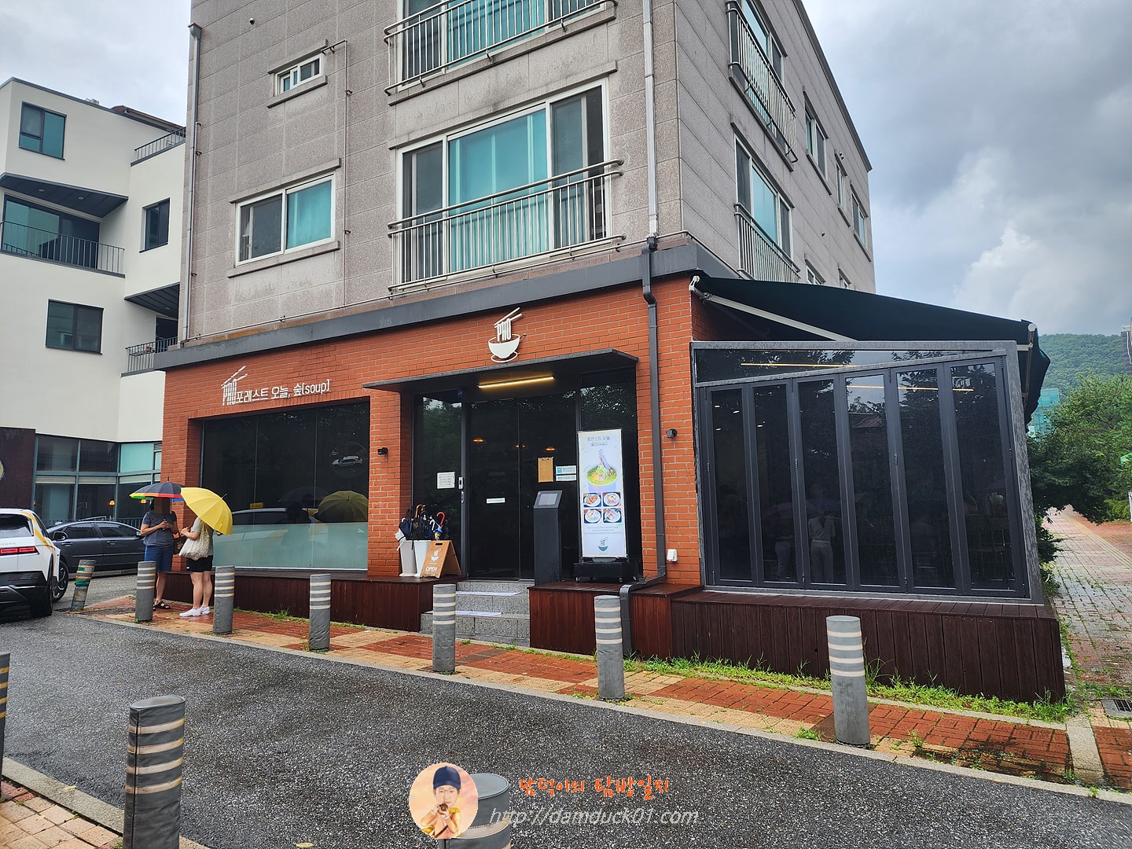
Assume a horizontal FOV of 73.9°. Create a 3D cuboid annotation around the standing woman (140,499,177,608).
[{"bbox_3d":[-5.923,1.874,11.071,0.380,1.640,0.480,-7,-9,43],"label":"standing woman"}]

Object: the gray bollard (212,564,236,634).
[{"bbox_3d":[-4.008,2.060,8.816,0.197,0.765,0.197,-5,-8,30],"label":"gray bollard"}]

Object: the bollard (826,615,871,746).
[{"bbox_3d":[1.717,1.549,4.555,0.200,0.745,0.200,-5,-8,30],"label":"bollard"}]

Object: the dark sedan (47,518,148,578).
[{"bbox_3d":[-12.600,3.358,20.300,1.830,1.470,4.850,-7,-9,42],"label":"dark sedan"}]

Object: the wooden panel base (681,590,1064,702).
[{"bbox_3d":[2.607,1.907,6.787,3.125,0.583,1.054,-5,-8,30],"label":"wooden panel base"}]

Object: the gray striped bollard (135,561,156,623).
[{"bbox_3d":[-5.650,2.242,10.109,0.197,0.765,0.197,-5,-8,30],"label":"gray striped bollard"}]

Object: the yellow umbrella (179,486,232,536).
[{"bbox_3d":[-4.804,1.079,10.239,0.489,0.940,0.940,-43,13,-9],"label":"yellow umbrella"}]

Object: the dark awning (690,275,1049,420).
[{"bbox_3d":[4.323,-0.870,10.097,3.310,1.379,5.550,-5,-8,30],"label":"dark awning"}]

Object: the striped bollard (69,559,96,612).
[{"bbox_3d":[-6.987,2.339,10.874,0.197,0.760,0.197,18,6,31],"label":"striped bollard"}]

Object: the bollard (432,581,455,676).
[{"bbox_3d":[-1.066,1.788,6.600,0.200,0.745,0.200,-1,-7,0],"label":"bollard"}]

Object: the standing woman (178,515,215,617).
[{"bbox_3d":[-5.091,1.813,10.428,0.450,1.610,0.450,-2,-7,3],"label":"standing woman"}]

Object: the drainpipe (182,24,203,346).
[{"bbox_3d":[-6.453,-4.188,12.899,0.165,5.630,0.150,-5,-8,30],"label":"drainpipe"}]

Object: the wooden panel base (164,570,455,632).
[{"bbox_3d":[-3.773,2.340,10.275,5.200,0.550,0.650,-5,-8,30],"label":"wooden panel base"}]

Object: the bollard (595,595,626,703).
[{"bbox_3d":[0.344,1.719,5.786,0.197,0.765,0.197,-5,-8,30],"label":"bollard"}]

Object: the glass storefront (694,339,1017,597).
[{"bbox_3d":[2.740,0.322,7.403,2.994,2.684,0.180,-5,-8,30],"label":"glass storefront"}]

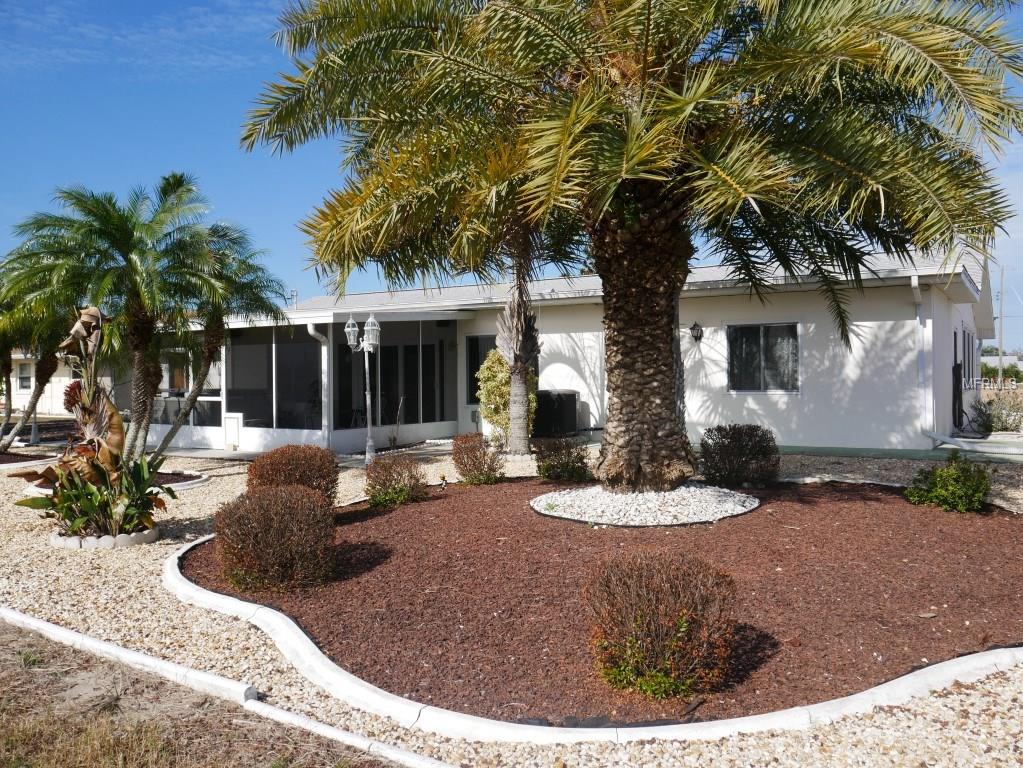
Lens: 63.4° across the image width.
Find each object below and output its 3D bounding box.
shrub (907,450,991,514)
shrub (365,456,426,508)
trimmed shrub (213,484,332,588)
[{"bbox_3d":[4.190,0.905,7.950,0.760,0.530,0.680,0,0,28],"label":"shrub"},{"bbox_3d":[-1.170,0.960,8.450,0.650,0.490,0.620,0,0,-8],"label":"shrub"},{"bbox_3d":[-1.570,0.965,5.520,0.770,0.600,0.730,0,0,-16],"label":"trimmed shrub"}]

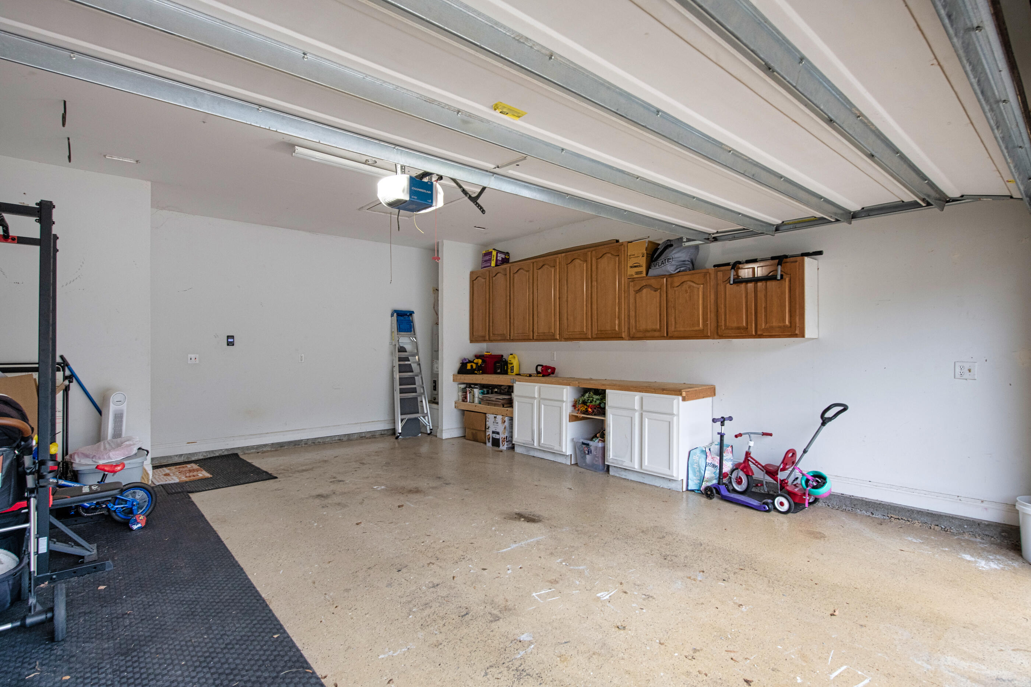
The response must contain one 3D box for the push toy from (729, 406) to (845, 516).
[{"bbox_3d":[2.261,0.913,4.349,0.480,0.890,1.000,0,-1,-32],"label":"push toy"}]

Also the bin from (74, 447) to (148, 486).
[{"bbox_3d":[-3.346,1.095,4.242,0.480,0.335,0.400,0,-1,-42],"label":"bin"}]

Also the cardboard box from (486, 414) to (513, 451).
[{"bbox_3d":[-0.108,1.098,6.564,0.350,0.415,0.352,0,-1,-42],"label":"cardboard box"}]

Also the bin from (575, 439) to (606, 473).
[{"bbox_3d":[0.972,1.214,5.731,0.520,0.310,0.410,0,-1,-42],"label":"bin"}]

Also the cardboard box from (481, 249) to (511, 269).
[{"bbox_3d":[-0.267,-1.124,6.986,0.297,0.232,0.220,0,-1,-42],"label":"cardboard box"}]

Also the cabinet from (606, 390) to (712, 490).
[{"bbox_3d":[1.446,0.926,5.213,0.620,0.878,0.840,0,-1,-42],"label":"cabinet"}]

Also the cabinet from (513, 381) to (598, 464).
[{"bbox_3d":[0.470,0.867,5.969,0.590,0.868,0.868,0,-1,-42],"label":"cabinet"}]

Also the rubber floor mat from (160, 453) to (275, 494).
[{"bbox_3d":[-3.269,1.360,5.503,0.915,0.016,1.537,0,-1,-42],"label":"rubber floor mat"}]

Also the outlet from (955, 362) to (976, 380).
[{"bbox_3d":[3.100,0.188,3.551,0.008,0.117,0.116,1,-1,-40],"label":"outlet"}]

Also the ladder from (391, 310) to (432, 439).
[{"bbox_3d":[-1.594,0.450,7.767,0.530,1.880,0.190,0,-10,-42],"label":"ladder"}]

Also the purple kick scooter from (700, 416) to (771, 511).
[{"bbox_3d":[1.828,0.953,4.153,0.290,0.675,0.575,0,-1,-30],"label":"purple kick scooter"}]

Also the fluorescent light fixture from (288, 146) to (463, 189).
[{"bbox_3d":[-1.147,-1.384,4.202,1.270,0.080,0.090,0,-1,-42],"label":"fluorescent light fixture"}]

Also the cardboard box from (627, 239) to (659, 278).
[{"bbox_3d":[1.381,-0.883,5.515,0.270,0.375,0.220,0,-1,-42],"label":"cardboard box"}]

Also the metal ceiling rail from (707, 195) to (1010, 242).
[{"bbox_3d":[2.410,-0.931,3.806,0.075,0.085,2.050,0,-1,-42],"label":"metal ceiling rail"}]

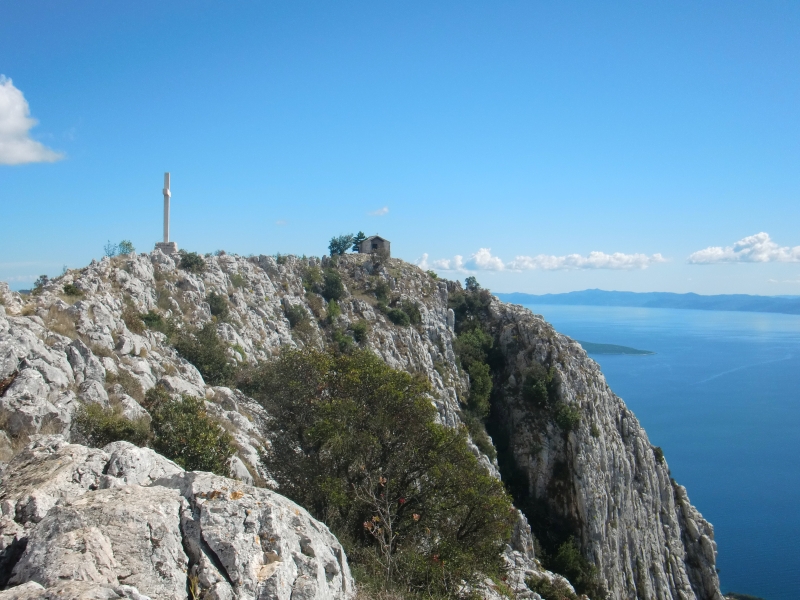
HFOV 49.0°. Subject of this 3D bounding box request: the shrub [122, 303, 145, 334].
[{"bbox_3d":[-11.532,0.801,38.000,1.038,1.385,0.935,1,1,0],"label":"shrub"}]

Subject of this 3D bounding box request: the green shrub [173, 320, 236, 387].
[{"bbox_3d":[-7.973,2.173,36.000,2.542,2.583,2.287,1,1,0],"label":"green shrub"}]

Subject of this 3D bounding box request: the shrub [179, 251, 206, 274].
[{"bbox_3d":[-18.150,-3.244,77.000,2.367,2.017,2.131,1,1,0],"label":"shrub"}]

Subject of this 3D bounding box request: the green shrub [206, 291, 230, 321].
[{"bbox_3d":[-11.845,0.357,57.000,1.558,1.947,1.402,1,1,0],"label":"green shrub"}]

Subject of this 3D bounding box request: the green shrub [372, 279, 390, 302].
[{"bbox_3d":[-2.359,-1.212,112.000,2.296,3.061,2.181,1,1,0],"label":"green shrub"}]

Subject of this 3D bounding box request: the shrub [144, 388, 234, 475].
[{"bbox_3d":[-3.356,2.128,14.000,1.435,1.440,1.363,1,1,0],"label":"shrub"}]

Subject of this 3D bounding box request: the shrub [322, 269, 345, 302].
[{"bbox_3d":[-8.697,-2.012,114.000,2.726,4.154,2.453,1,1,0],"label":"shrub"}]

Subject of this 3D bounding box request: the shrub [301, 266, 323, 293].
[{"bbox_3d":[-11.223,-2.678,112.000,2.678,3.188,2.410,1,1,0],"label":"shrub"}]

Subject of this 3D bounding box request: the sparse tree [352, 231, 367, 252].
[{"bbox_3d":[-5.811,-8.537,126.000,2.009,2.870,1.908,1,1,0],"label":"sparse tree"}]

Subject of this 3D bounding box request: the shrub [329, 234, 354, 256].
[{"bbox_3d":[-9.459,-8.812,142.000,4.204,3.881,3.784,1,1,0],"label":"shrub"}]

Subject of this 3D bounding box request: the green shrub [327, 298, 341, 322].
[{"bbox_3d":[-7.724,1.220,102.000,1.626,2.788,1.545,1,1,0],"label":"green shrub"}]

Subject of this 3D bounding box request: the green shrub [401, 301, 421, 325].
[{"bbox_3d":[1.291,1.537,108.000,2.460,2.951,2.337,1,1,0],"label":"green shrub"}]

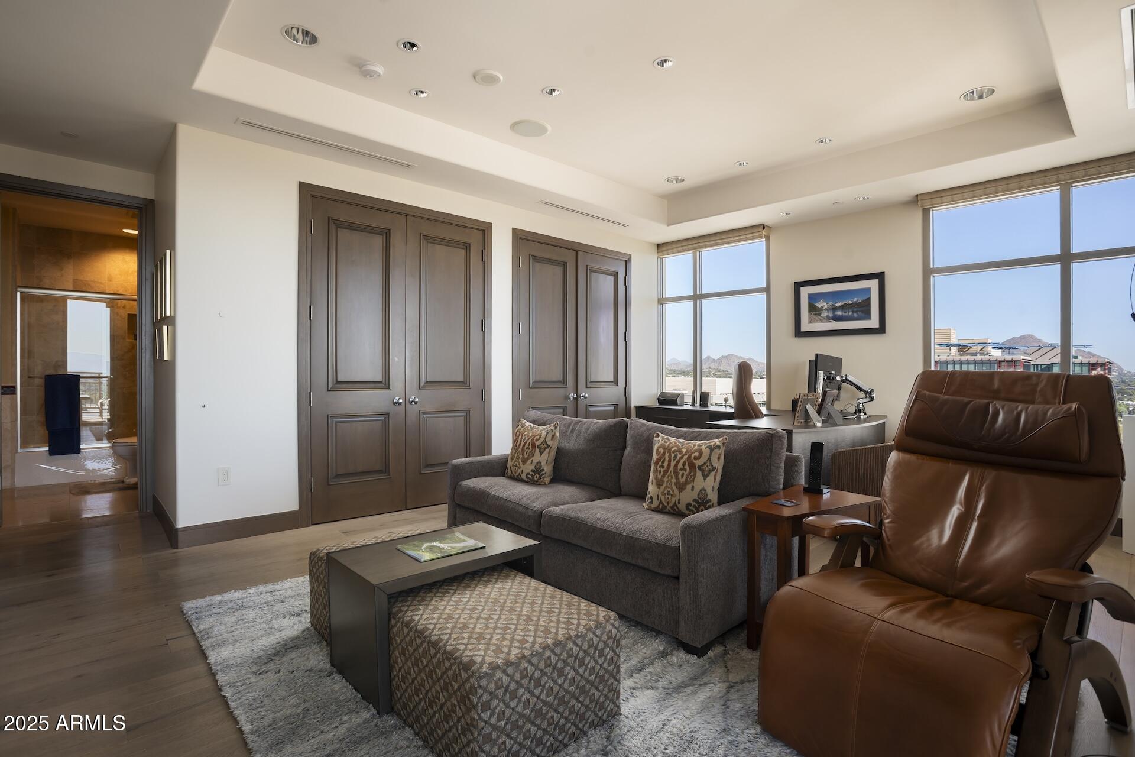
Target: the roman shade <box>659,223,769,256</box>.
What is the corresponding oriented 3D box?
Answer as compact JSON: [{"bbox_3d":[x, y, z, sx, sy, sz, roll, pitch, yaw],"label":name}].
[{"bbox_3d":[1.602,-1.556,6.115,1.340,0.180,0.120,0,0,41],"label":"roman shade"}]

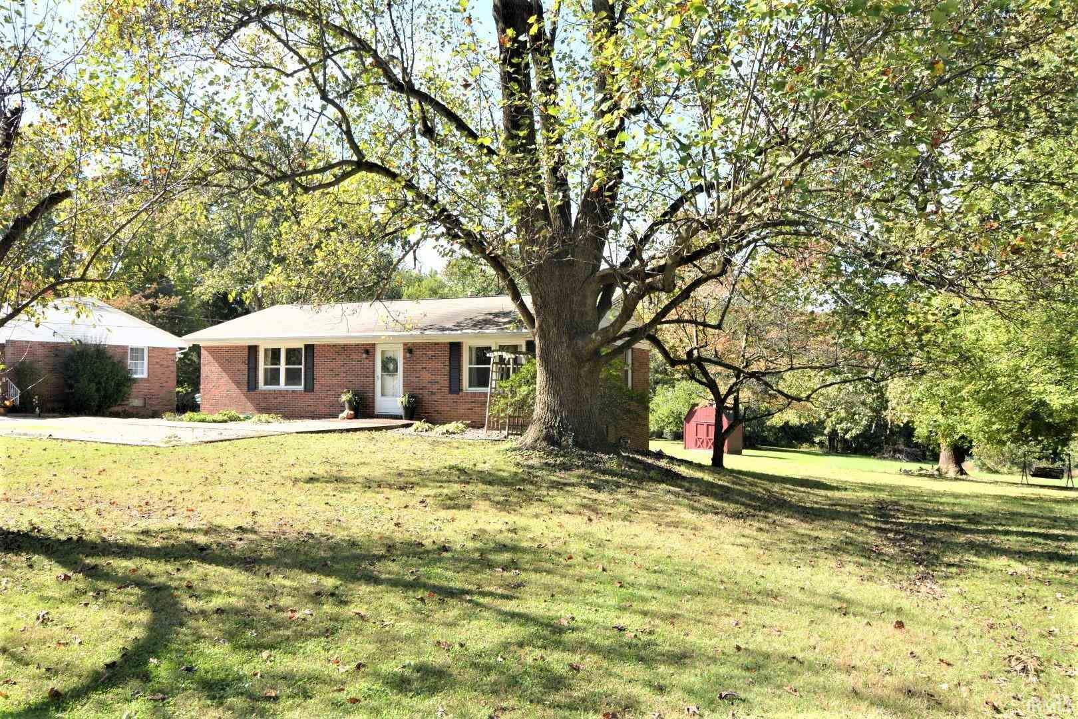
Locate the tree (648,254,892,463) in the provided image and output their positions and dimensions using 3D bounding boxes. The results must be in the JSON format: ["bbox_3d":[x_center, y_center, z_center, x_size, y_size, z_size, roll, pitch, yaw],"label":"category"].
[{"bbox_3d":[8.100,0.050,25.000,8.300,7.400,7.200,0,-1,18],"label":"tree"}]

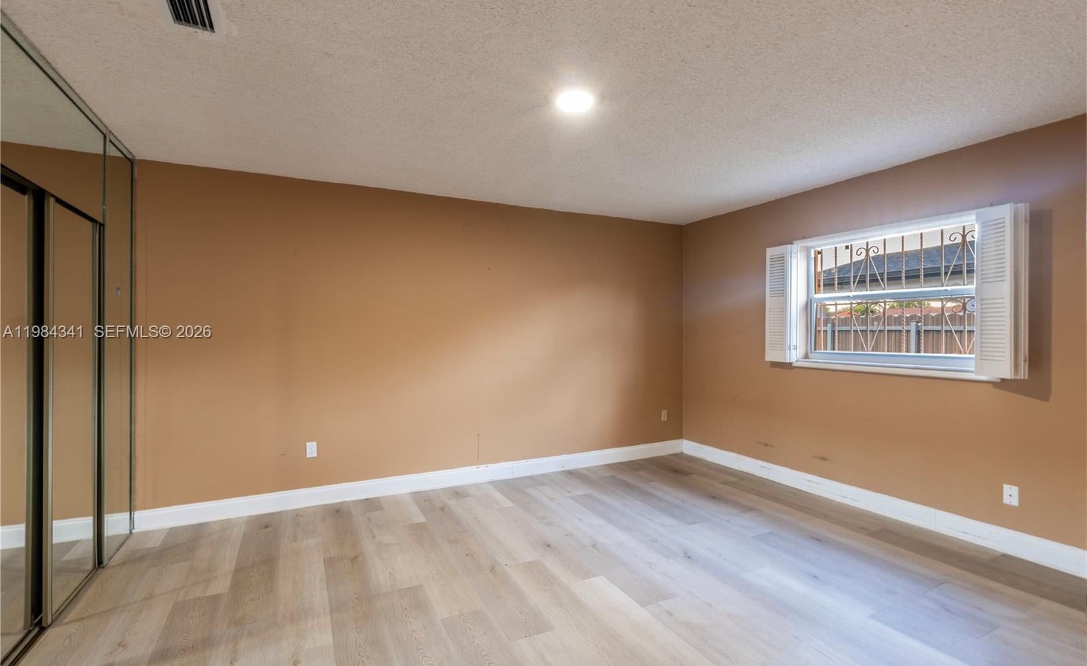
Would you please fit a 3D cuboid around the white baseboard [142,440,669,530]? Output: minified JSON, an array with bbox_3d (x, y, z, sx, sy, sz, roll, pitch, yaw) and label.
[{"bbox_3d":[-0.575,1.222,4.180,4.660,0.140,0.018,0,0,-26],"label":"white baseboard"}]

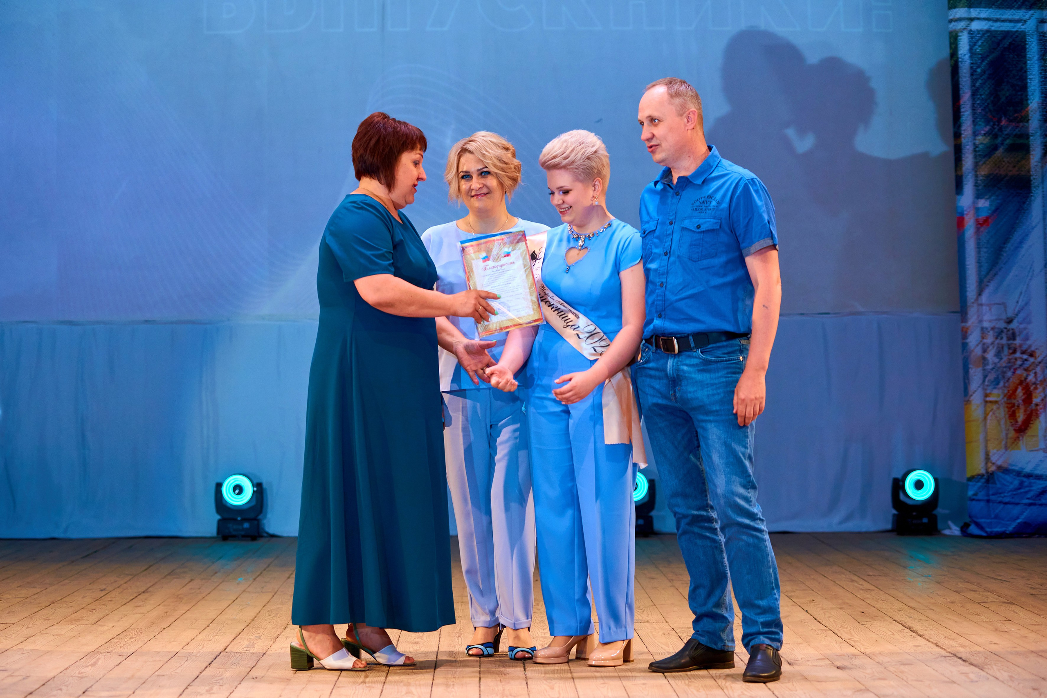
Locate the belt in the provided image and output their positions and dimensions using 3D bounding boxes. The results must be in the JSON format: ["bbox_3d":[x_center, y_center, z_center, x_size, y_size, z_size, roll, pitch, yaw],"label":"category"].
[{"bbox_3d":[0.527,-0.018,6.721,0.345,0.060,0.260,-1,-1,29],"label":"belt"}]

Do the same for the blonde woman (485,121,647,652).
[{"bbox_3d":[0.136,0.151,6.909,0.480,1.690,0.410,-1,-1,28],"label":"blonde woman"}]

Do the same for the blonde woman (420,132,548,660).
[{"bbox_3d":[-0.126,0.143,7.099,0.450,1.710,0.400,0,-1,10],"label":"blonde woman"}]

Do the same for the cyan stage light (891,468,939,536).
[{"bbox_3d":[2.214,0.864,12.332,0.270,0.370,0.240,0,-1,-3],"label":"cyan stage light"}]

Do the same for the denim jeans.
[{"bbox_3d":[0.573,0.440,6.736,0.440,0.965,0.340,-1,-1,29],"label":"denim jeans"}]

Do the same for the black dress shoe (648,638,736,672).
[{"bbox_3d":[0.524,0.941,6.786,0.285,0.105,0.105,0,-1,-19],"label":"black dress shoe"}]

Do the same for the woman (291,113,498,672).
[{"bbox_3d":[-0.410,0.127,6.900,0.620,1.740,0.500,0,-1,13],"label":"woman"}]

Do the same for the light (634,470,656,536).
[{"bbox_3d":[0.610,0.867,12.192,0.270,0.370,0.240,0,-1,-3],"label":"light"}]

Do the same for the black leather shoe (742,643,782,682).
[{"bbox_3d":[0.730,0.938,6.611,0.105,0.105,0.285,0,-1,13],"label":"black leather shoe"}]

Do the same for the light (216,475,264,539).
[{"bbox_3d":[-1.579,0.873,12.132,0.270,0.370,0.240,0,-1,-3],"label":"light"}]

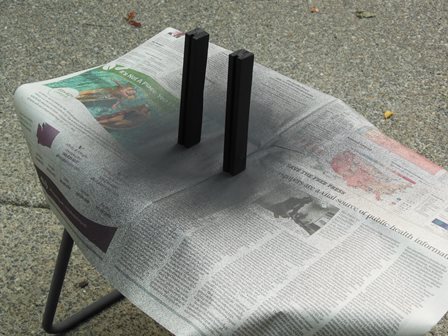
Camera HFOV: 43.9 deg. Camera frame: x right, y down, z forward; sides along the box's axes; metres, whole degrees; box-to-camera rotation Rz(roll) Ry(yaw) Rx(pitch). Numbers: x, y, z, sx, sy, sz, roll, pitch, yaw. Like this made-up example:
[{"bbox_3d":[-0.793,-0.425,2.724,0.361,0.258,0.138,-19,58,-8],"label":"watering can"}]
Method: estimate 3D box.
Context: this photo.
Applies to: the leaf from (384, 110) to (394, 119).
[{"bbox_3d":[0.533,-0.172,1.794,0.031,0.012,0.029,5,33,0],"label":"leaf"}]

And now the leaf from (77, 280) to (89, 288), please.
[{"bbox_3d":[-0.274,0.226,1.079,0.022,0.007,0.014,-16,38,-29],"label":"leaf"}]

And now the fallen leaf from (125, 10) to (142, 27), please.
[{"bbox_3d":[-0.382,-0.630,2.346,0.080,0.042,0.095,5,33,0],"label":"fallen leaf"}]

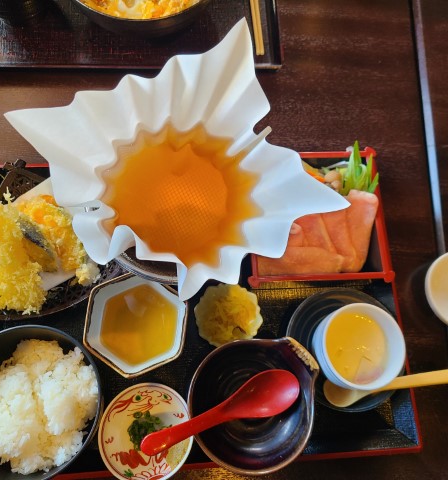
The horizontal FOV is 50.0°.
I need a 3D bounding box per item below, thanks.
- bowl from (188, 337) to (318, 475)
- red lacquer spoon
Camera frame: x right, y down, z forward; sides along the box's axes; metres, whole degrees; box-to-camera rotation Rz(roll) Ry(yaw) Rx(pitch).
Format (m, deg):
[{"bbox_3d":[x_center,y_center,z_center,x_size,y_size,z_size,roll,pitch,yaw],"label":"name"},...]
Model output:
[{"bbox_3d":[0.028,0.155,0.462,0.127,0.055,0.113,-42,79,-13],"label":"bowl"},{"bbox_3d":[-0.001,0.157,0.437,0.156,0.030,0.047,-13,74,-22],"label":"red lacquer spoon"}]

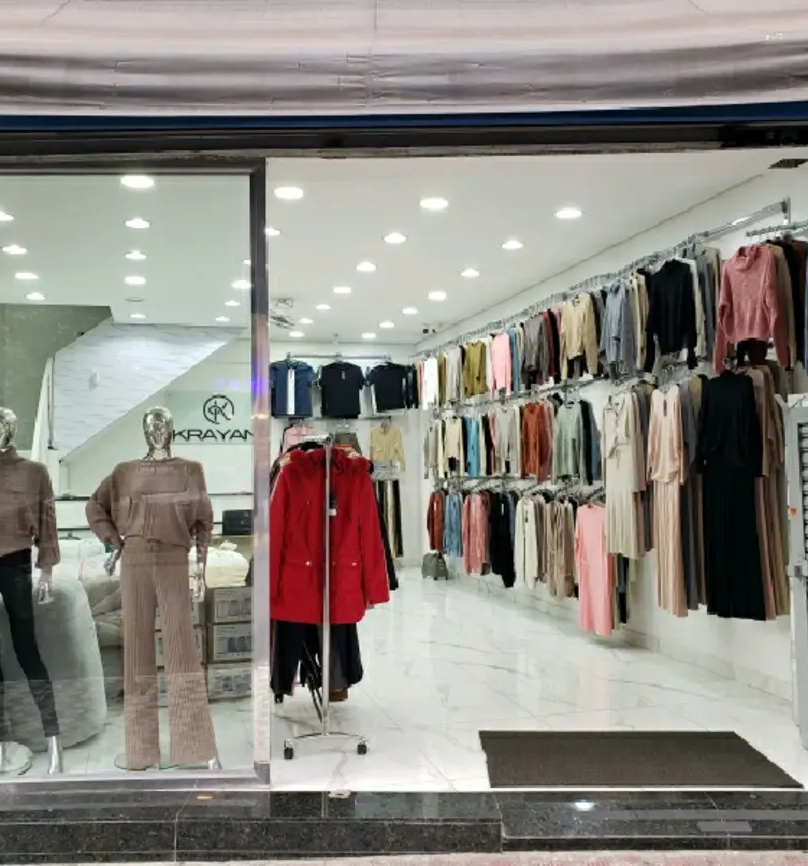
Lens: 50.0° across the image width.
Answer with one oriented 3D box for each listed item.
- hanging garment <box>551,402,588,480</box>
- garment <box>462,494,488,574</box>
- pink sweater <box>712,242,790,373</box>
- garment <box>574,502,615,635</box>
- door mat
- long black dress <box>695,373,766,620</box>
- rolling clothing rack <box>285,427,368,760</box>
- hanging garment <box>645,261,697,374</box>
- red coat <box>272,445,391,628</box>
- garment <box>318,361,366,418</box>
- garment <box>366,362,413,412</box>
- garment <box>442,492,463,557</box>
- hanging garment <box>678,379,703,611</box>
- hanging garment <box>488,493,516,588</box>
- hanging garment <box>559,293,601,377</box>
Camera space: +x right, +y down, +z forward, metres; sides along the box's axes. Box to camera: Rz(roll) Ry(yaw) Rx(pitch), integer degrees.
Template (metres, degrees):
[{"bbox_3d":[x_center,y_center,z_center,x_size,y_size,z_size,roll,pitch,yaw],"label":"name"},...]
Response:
[{"bbox_3d":[1.385,0.088,7.280,0.110,0.652,0.430,0,-3,-21],"label":"hanging garment"},{"bbox_3d":[0.764,1.068,9.310,0.110,0.865,0.440,0,-3,-23],"label":"garment"},{"bbox_3d":[2.009,-0.716,4.984,0.470,0.740,0.170,0,-2,-16],"label":"pink sweater"},{"bbox_3d":[1.499,1.076,6.787,0.370,1.030,0.170,0,-2,-16],"label":"garment"},{"bbox_3d":[1.075,1.573,4.228,1.350,0.015,0.815,-1,-2,2],"label":"door mat"},{"bbox_3d":[1.996,0.379,5.309,0.130,1.450,0.460,0,-3,-31],"label":"long black dress"},{"bbox_3d":[-0.489,0.816,4.833,0.430,1.620,1.120,0,-2,-10],"label":"rolling clothing rack"},{"bbox_3d":[1.810,-0.791,5.888,0.120,0.695,0.450,0,-3,-32],"label":"hanging garment"},{"bbox_3d":[-0.387,0.518,4.480,0.620,0.878,0.230,-1,-3,-2],"label":"red coat"},{"bbox_3d":[-0.846,-0.587,11.716,0.590,0.768,0.150,-1,-3,-8],"label":"garment"},{"bbox_3d":[-0.197,-0.619,11.800,0.600,0.680,0.160,-1,-2,-3],"label":"garment"},{"bbox_3d":[0.563,1.062,10.063,0.310,0.730,0.150,0,-2,-16],"label":"garment"},{"bbox_3d":[1.920,0.423,5.997,0.110,1.533,0.410,0,-3,-27],"label":"hanging garment"},{"bbox_3d":[0.971,1.071,8.635,0.340,0.950,0.160,0,-2,-16],"label":"hanging garment"},{"bbox_3d":[1.439,-0.795,7.090,0.110,0.630,0.440,0,-3,-23],"label":"hanging garment"}]

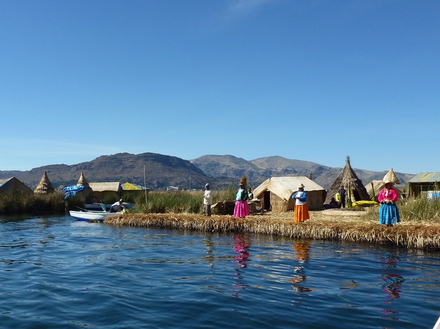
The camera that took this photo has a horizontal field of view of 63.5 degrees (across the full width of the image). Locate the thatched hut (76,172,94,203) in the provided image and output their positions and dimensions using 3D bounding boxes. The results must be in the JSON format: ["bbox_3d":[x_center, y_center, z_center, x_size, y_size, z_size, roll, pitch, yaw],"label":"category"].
[{"bbox_3d":[-15.656,2.527,40.924,2.800,3.260,2.800,1,-4,-18],"label":"thatched hut"}]

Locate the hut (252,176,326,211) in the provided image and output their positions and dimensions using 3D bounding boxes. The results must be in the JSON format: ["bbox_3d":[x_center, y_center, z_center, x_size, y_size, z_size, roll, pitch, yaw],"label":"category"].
[{"bbox_3d":[4.318,1.808,21.927,3.350,2.030,3.000,4,-6,-44],"label":"hut"}]

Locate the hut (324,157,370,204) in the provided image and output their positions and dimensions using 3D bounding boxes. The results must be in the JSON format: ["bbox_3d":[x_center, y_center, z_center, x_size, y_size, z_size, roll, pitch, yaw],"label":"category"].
[{"bbox_3d":[9.783,1.297,27.276,3.450,3.800,3.450,0,-4,-5],"label":"hut"}]

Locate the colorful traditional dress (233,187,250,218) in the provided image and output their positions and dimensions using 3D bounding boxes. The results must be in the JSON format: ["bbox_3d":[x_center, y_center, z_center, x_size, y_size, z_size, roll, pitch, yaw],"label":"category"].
[{"bbox_3d":[0.921,1.652,15.222,0.660,1.300,0.480,-2,-5,28],"label":"colorful traditional dress"}]

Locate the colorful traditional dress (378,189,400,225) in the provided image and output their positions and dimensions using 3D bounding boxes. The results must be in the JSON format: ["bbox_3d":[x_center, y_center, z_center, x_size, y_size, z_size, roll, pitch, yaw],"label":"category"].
[{"bbox_3d":[5.748,1.479,12.126,0.760,1.230,0.530,-2,-5,29],"label":"colorful traditional dress"}]

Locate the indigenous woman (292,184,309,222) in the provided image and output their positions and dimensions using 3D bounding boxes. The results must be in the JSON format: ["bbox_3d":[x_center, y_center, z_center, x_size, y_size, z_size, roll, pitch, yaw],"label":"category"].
[{"bbox_3d":[3.244,1.544,14.327,0.700,1.570,0.500,-1,-4,13],"label":"indigenous woman"}]

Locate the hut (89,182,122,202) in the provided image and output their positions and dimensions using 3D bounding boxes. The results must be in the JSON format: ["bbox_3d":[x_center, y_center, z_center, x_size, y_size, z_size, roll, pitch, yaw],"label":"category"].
[{"bbox_3d":[-14.032,3.281,43.377,4.300,2.100,2.800,0,-4,-5],"label":"hut"}]

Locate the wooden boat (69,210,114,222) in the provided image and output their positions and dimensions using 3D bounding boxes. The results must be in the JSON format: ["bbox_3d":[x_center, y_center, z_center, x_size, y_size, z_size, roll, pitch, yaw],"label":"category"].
[{"bbox_3d":[-7.262,3.099,21.335,3.500,0.610,1.250,0,-4,0],"label":"wooden boat"}]

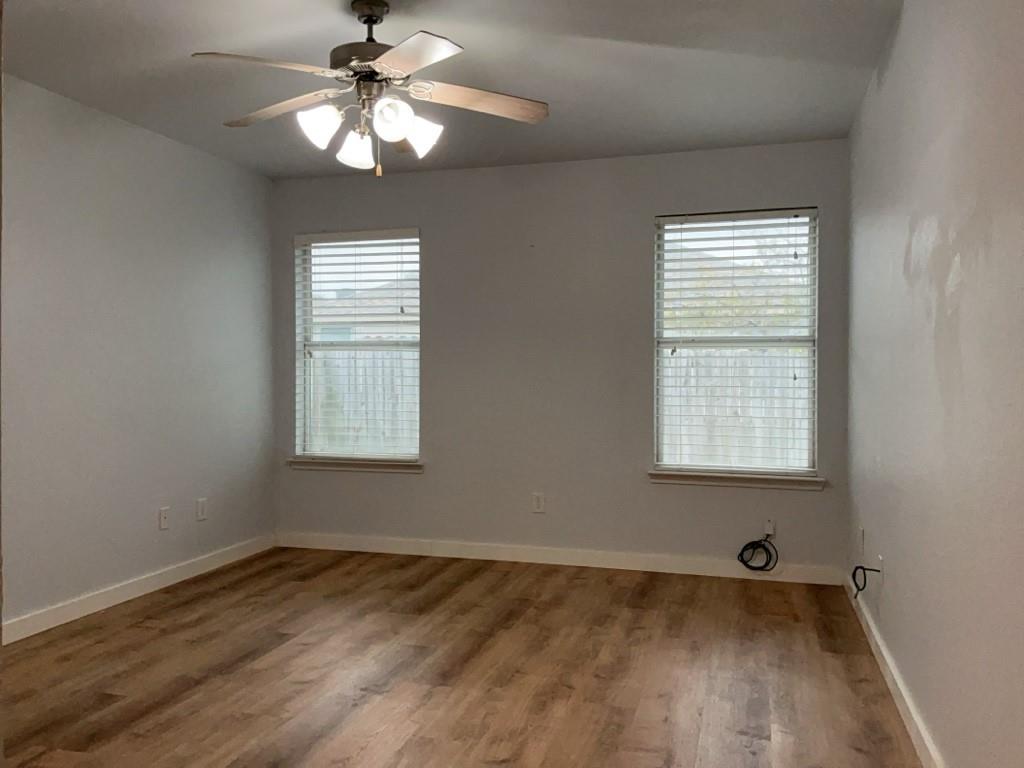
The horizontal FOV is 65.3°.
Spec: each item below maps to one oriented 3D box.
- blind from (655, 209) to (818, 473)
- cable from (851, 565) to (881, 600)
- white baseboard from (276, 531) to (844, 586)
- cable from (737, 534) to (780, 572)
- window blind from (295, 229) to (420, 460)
[{"bbox_3d":[1.249,-0.226,4.487,0.872,1.457,0.065,0,1,17],"label":"blind"},{"bbox_3d":[1.399,0.783,3.156,0.100,0.130,0.085,0,1,17],"label":"cable"},{"bbox_3d":[0.112,1.041,4.824,3.510,0.096,0.015,0,1,17],"label":"white baseboard"},{"bbox_3d":[1.361,0.941,4.417,0.210,0.180,0.040,0,1,17],"label":"cable"},{"bbox_3d":[-1.005,-0.248,5.158,0.885,1.458,0.065,0,1,17],"label":"window blind"}]

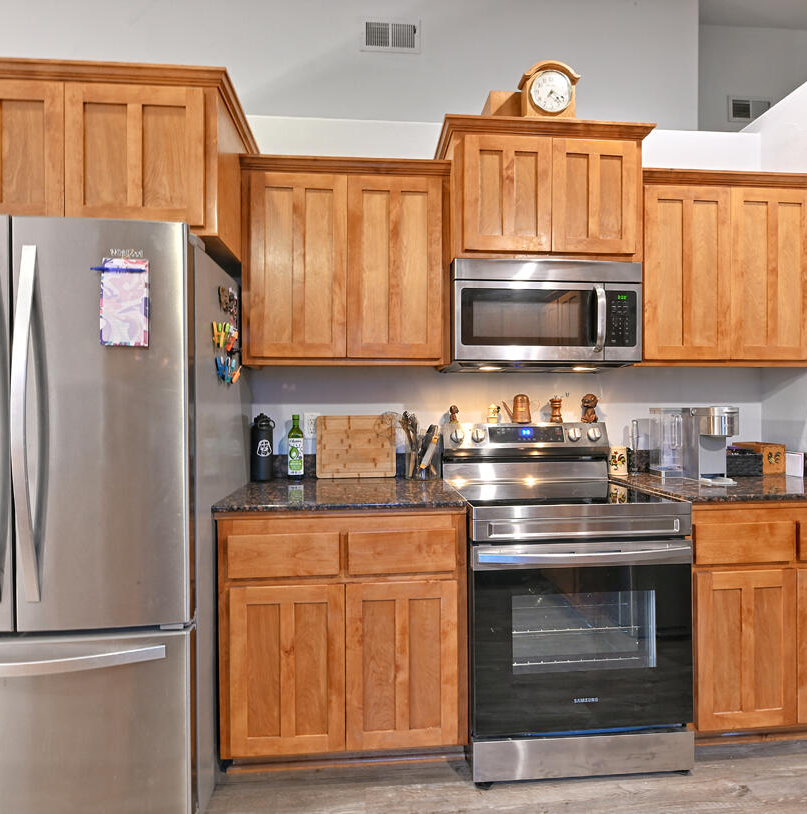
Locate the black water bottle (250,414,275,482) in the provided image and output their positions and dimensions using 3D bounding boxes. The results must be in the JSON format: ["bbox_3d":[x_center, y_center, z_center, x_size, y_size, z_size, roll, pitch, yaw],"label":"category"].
[{"bbox_3d":[-0.610,0.176,2.062,0.097,0.288,0.094,0,0,-25],"label":"black water bottle"}]

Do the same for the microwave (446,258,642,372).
[{"bbox_3d":[0.566,-0.369,2.058,0.757,0.413,0.425,0,0,-4],"label":"microwave"}]

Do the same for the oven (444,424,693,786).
[{"bbox_3d":[0.584,0.667,1.905,0.762,1.190,0.700,0,0,-4],"label":"oven"}]

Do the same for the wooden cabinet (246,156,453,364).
[{"bbox_3d":[-0.234,-0.573,2.037,0.828,0.813,0.352,0,0,-4],"label":"wooden cabinet"}]

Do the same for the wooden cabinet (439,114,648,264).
[{"bbox_3d":[0.564,-0.843,2.035,0.836,0.531,0.397,0,0,-4],"label":"wooden cabinet"}]

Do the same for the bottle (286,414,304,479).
[{"bbox_3d":[-0.478,0.180,2.119,0.067,0.289,0.067,0,0,-4],"label":"bottle"}]

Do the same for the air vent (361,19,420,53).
[{"bbox_3d":[-0.077,-2.259,2.893,0.355,0.203,0.025,0,0,-4],"label":"air vent"}]

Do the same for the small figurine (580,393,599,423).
[{"bbox_3d":[0.863,0.009,2.204,0.066,0.131,0.074,0,0,42],"label":"small figurine"}]

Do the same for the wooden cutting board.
[{"bbox_3d":[-0.211,0.175,2.131,0.355,0.282,0.020,0,-7,-4],"label":"wooden cutting board"}]

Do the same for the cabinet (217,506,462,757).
[{"bbox_3d":[-0.212,0.756,1.867,0.809,0.843,0.632,0,0,-4],"label":"cabinet"}]

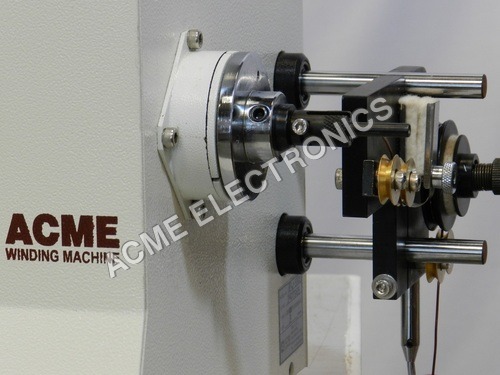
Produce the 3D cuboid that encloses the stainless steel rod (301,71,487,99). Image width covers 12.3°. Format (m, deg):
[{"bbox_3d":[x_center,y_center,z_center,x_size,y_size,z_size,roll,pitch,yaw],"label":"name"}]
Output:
[{"bbox_3d":[0.069,-0.050,1.131,0.093,0.012,0.012,2,10,16],"label":"stainless steel rod"}]

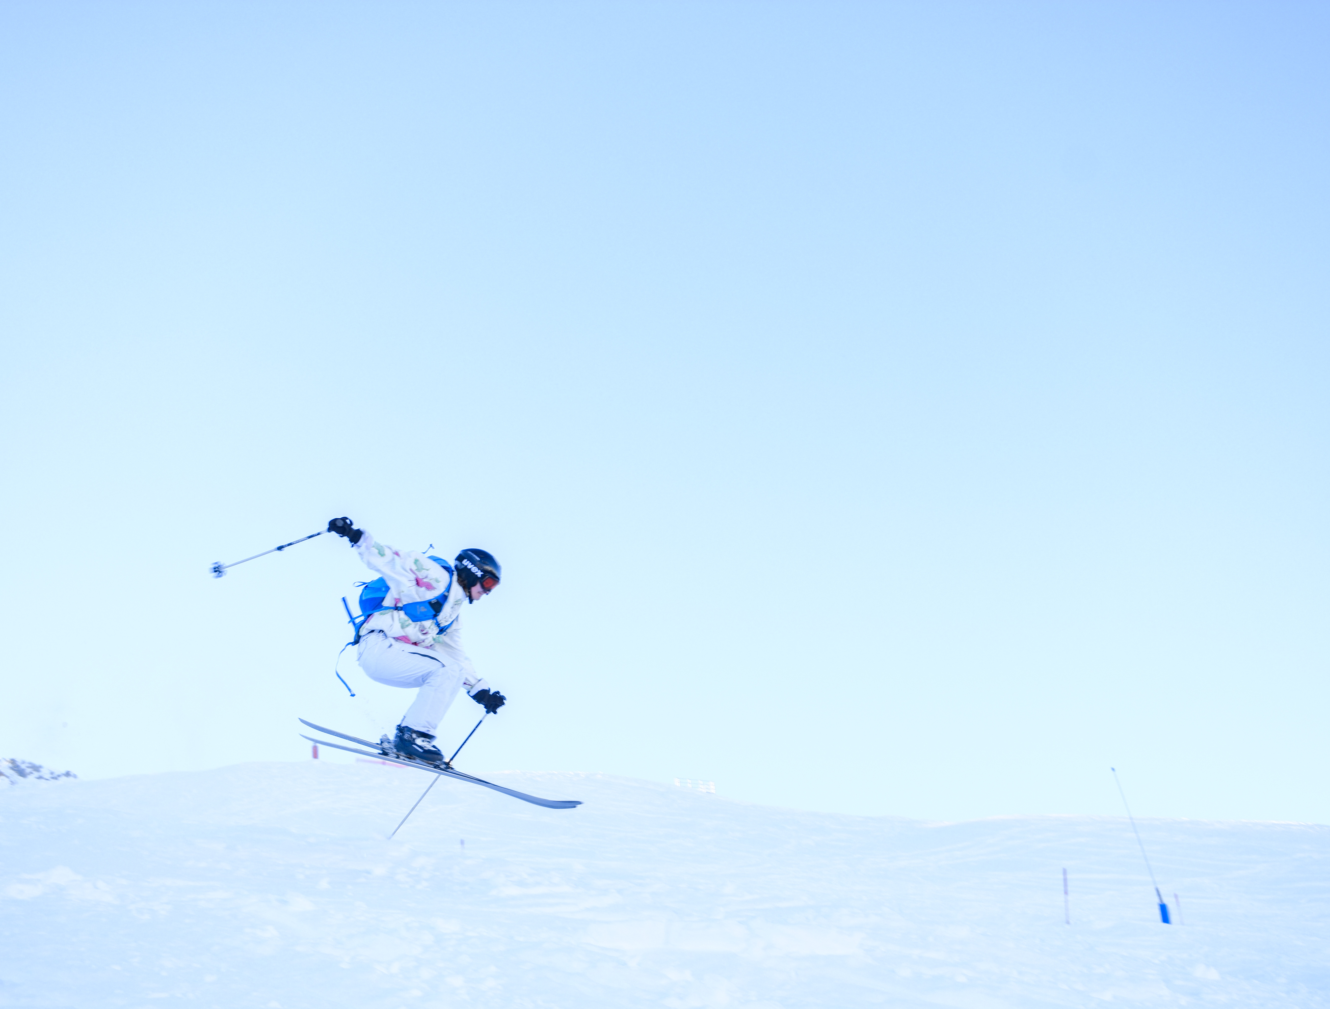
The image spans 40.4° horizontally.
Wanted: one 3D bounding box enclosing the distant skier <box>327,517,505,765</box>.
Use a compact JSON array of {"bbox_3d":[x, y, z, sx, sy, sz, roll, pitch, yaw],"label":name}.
[{"bbox_3d":[-1.425,0.783,10.400,0.970,1.400,0.750,-1,-7,7],"label":"distant skier"}]

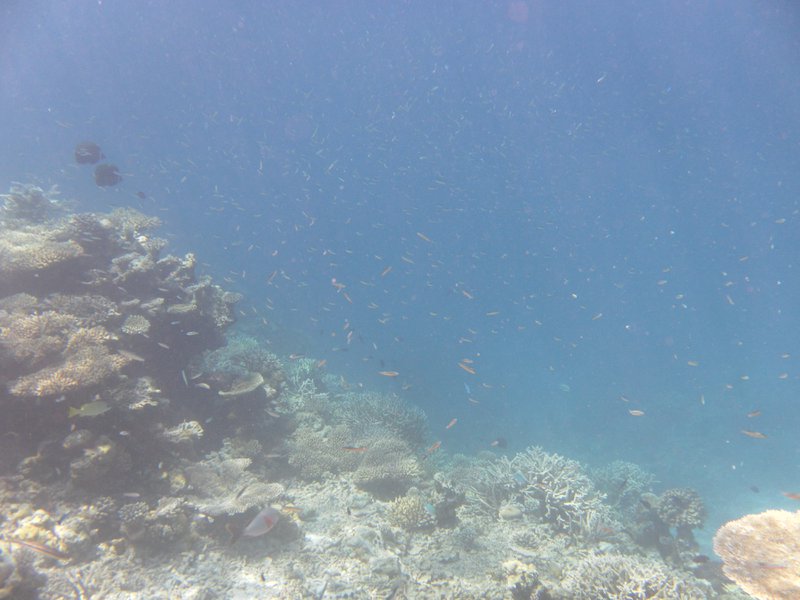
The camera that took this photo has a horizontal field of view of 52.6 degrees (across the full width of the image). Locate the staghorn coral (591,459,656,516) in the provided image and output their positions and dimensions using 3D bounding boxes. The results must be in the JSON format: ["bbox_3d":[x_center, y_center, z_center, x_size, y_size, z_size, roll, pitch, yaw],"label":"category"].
[{"bbox_3d":[1.360,1.136,4.900,0.388,0.266,0.330,0,9,0],"label":"staghorn coral"}]

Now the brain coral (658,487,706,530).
[{"bbox_3d":[1.496,1.114,4.300,0.266,0.176,0.239,0,9,0],"label":"brain coral"}]

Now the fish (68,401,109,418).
[{"bbox_3d":[-1.343,0.474,3.500,0.185,0.068,0.032,-4,9,-6],"label":"fish"}]

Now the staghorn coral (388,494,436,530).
[{"bbox_3d":[0.060,1.025,3.900,0.230,0.160,0.210,0,8,0],"label":"staghorn coral"}]

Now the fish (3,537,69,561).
[{"bbox_3d":[-1.123,0.768,2.500,0.215,0.045,0.030,17,11,5],"label":"fish"}]

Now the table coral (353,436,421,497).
[{"bbox_3d":[-0.070,0.865,4.200,0.353,0.255,0.318,0,9,0],"label":"table coral"}]

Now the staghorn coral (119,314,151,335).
[{"bbox_3d":[-1.243,0.115,3.800,0.141,0.081,0.120,0,9,0],"label":"staghorn coral"}]

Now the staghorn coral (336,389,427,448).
[{"bbox_3d":[-0.117,0.747,5.100,0.593,0.314,0.474,0,9,0],"label":"staghorn coral"}]

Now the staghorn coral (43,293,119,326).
[{"bbox_3d":[-1.540,0.046,3.900,0.366,0.136,0.275,0,9,0],"label":"staghorn coral"}]

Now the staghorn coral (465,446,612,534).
[{"bbox_3d":[0.709,0.994,4.200,0.768,0.351,0.576,0,9,0],"label":"staghorn coral"}]

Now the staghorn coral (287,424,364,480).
[{"bbox_3d":[-0.405,0.830,4.400,0.424,0.240,0.361,0,9,0],"label":"staghorn coral"}]

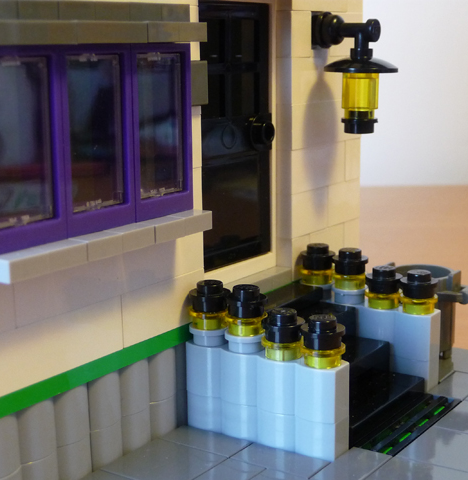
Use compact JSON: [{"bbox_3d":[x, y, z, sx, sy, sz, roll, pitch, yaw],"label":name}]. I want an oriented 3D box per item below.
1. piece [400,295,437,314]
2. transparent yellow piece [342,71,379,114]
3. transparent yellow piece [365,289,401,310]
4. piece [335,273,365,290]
[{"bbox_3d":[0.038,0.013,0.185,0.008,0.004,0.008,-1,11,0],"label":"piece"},{"bbox_3d":[0.027,-0.031,0.191,0.008,0.010,0.008,-1,11,0],"label":"transparent yellow piece"},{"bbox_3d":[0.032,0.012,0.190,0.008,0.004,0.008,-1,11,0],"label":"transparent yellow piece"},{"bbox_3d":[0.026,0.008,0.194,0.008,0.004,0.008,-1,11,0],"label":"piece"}]

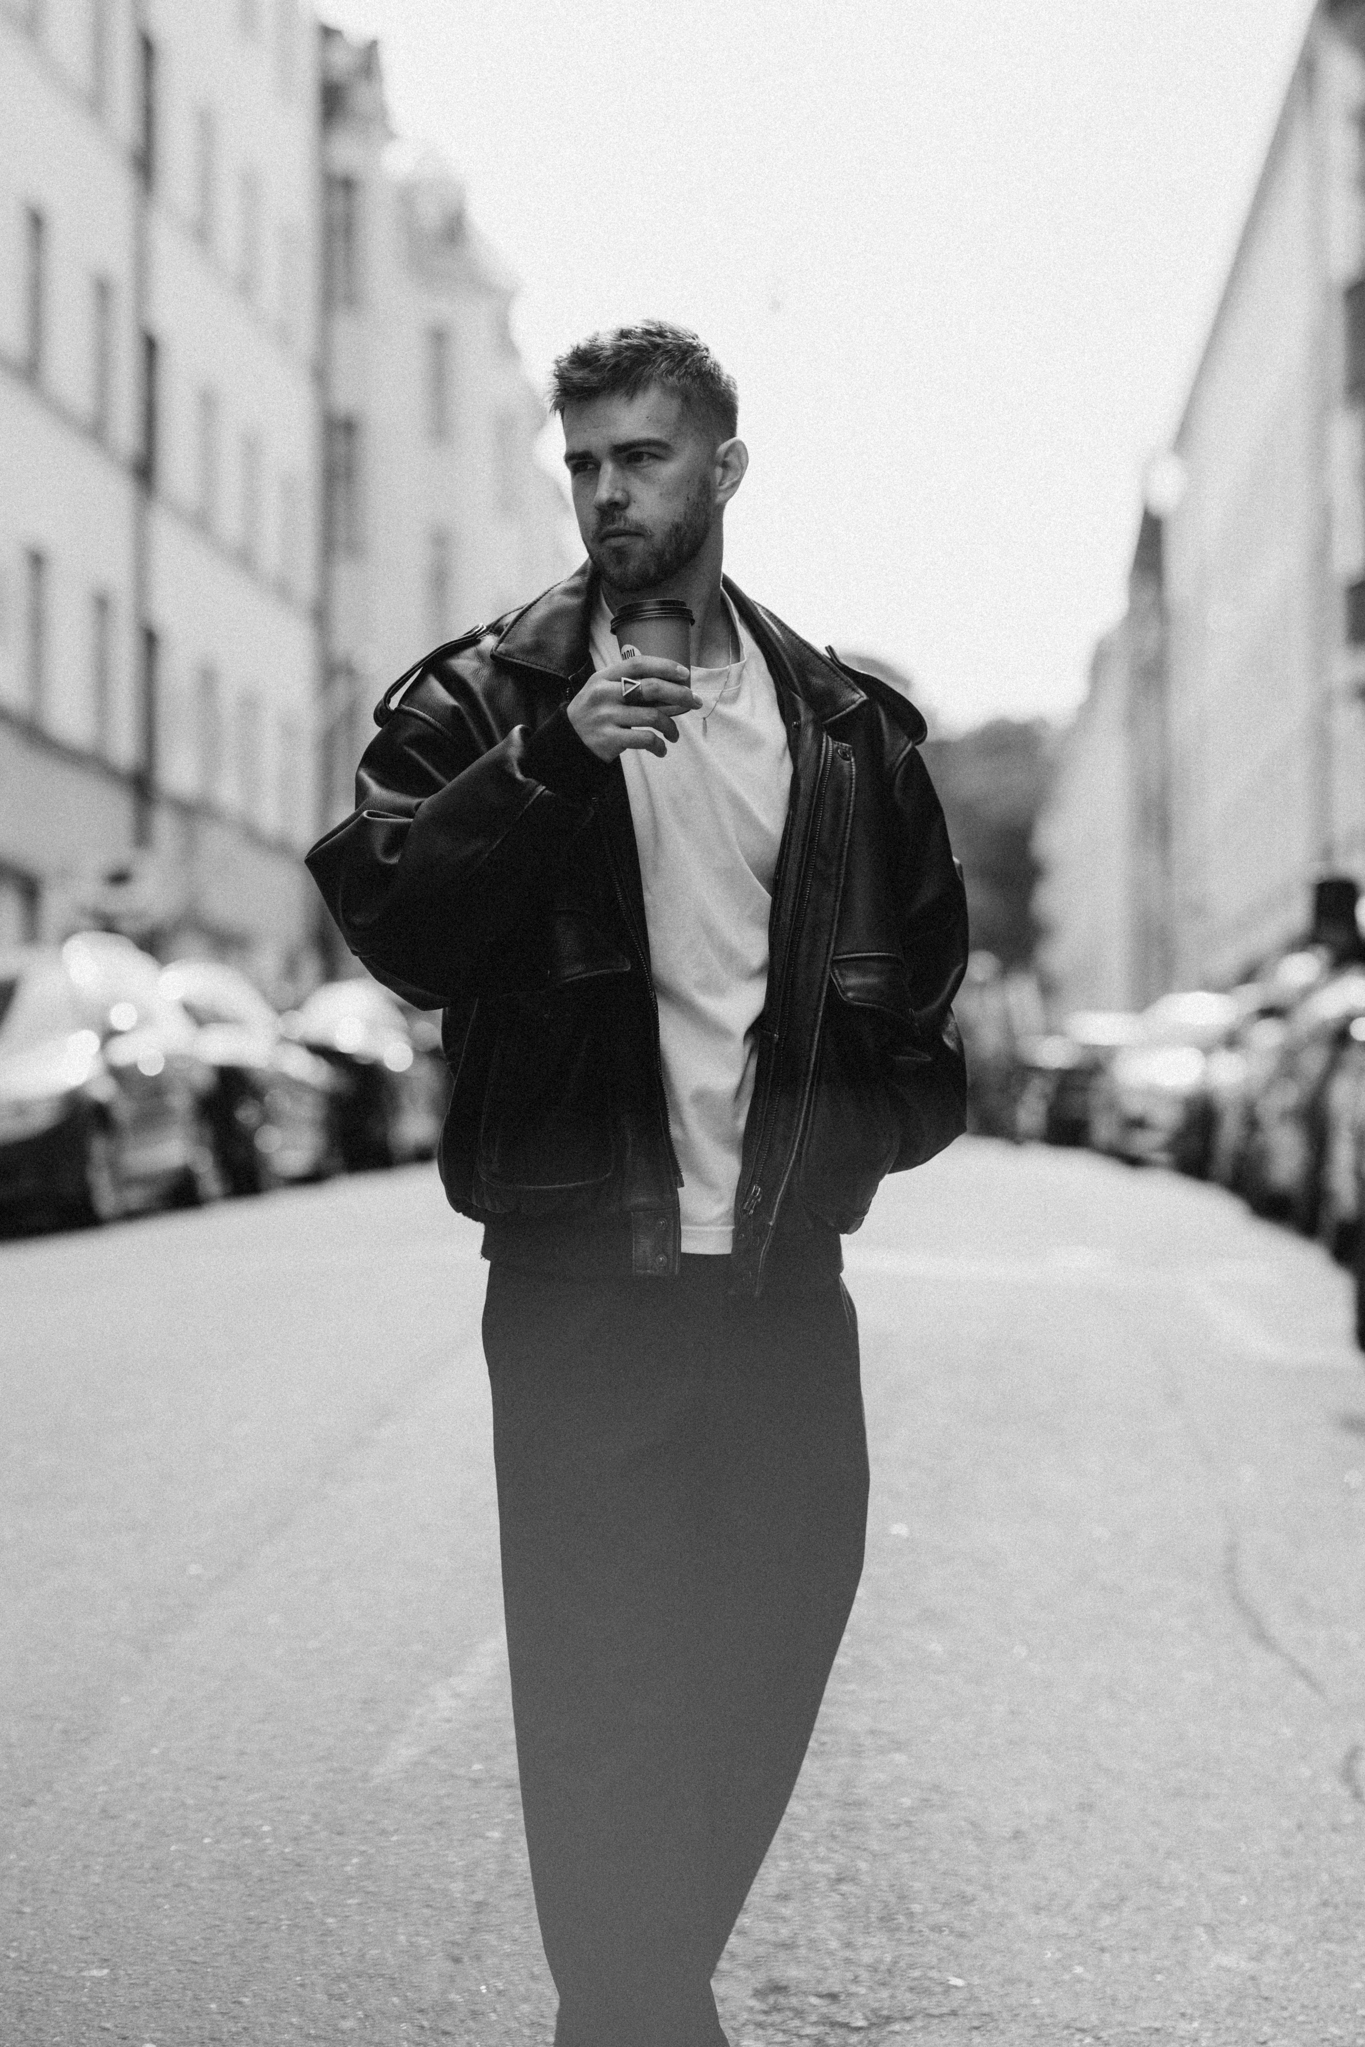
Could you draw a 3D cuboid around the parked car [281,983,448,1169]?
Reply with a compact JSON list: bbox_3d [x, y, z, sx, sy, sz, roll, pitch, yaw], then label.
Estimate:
[{"bbox_3d":[-3.020,0.380,38.600,1.800,1.470,4.400,0,-1,3],"label":"parked car"}]

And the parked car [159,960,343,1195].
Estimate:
[{"bbox_3d":[-3.440,0.340,31.600,1.800,1.480,4.400,0,-1,3],"label":"parked car"}]

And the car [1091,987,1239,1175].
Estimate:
[{"bbox_3d":[4.300,0.410,39.000,1.800,1.450,4.400,0,-1,3],"label":"car"}]

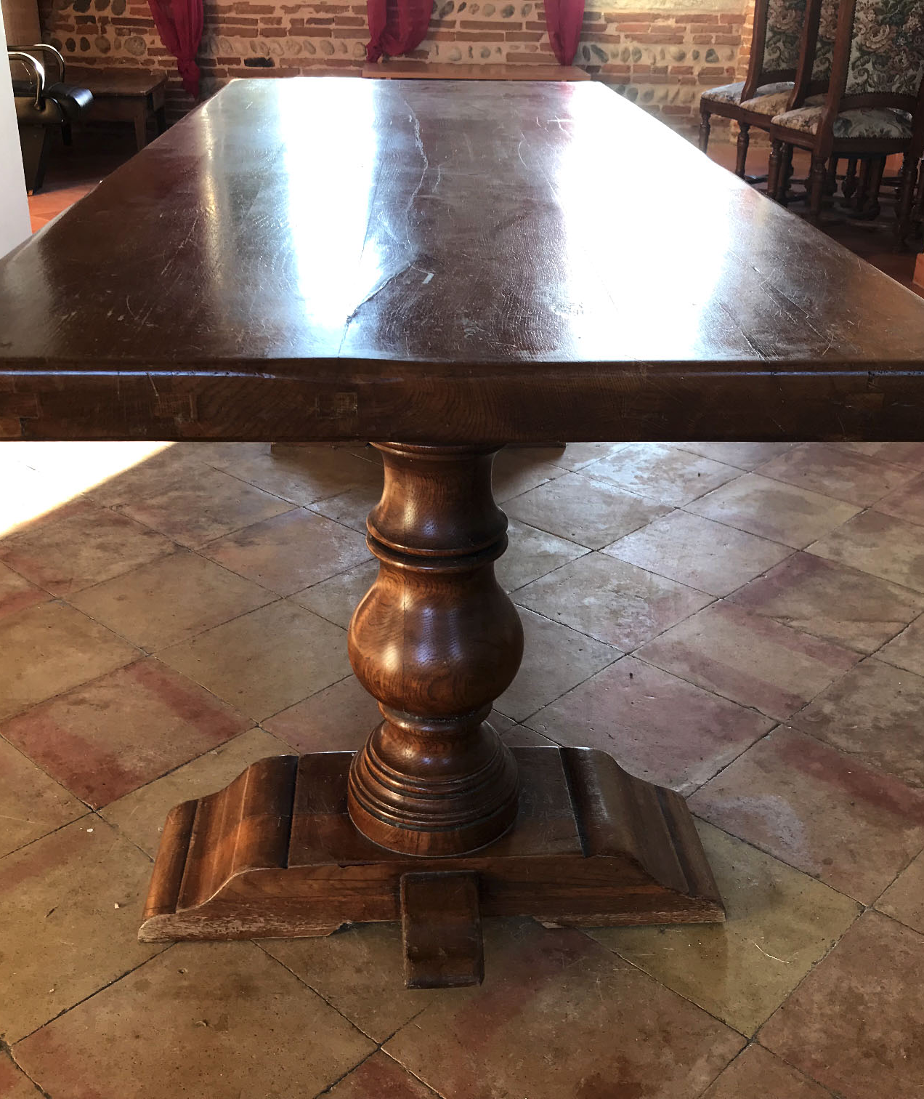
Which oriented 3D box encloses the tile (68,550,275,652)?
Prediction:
[{"bbox_3d":[-0.557,0.103,2.280,0.295,0.020,0.295,22,33,37],"label":"tile"}]

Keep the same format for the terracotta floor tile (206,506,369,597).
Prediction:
[{"bbox_3d":[-0.326,0.008,2.317,0.275,0.020,0.275,23,34,38],"label":"terracotta floor tile"}]

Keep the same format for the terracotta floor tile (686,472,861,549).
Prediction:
[{"bbox_3d":[0.668,-0.079,2.541,0.285,0.020,0.281,23,34,38],"label":"terracotta floor tile"}]

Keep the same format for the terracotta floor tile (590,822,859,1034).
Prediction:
[{"bbox_3d":[0.319,0.474,1.535,0.293,0.020,0.290,22,33,37],"label":"terracotta floor tile"}]

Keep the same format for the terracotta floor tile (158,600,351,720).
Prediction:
[{"bbox_3d":[-0.334,0.196,2.093,0.301,0.020,0.293,23,34,38],"label":"terracotta floor tile"}]

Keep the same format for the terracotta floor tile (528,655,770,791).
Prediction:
[{"bbox_3d":[0.287,0.274,1.814,0.284,0.020,0.275,23,34,38],"label":"terracotta floor tile"}]

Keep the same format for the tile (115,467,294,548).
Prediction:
[{"bbox_3d":[-0.532,-0.080,2.489,0.275,0.020,0.275,23,34,38],"label":"tile"}]

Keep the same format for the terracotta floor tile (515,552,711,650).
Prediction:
[{"bbox_3d":[0.276,0.097,2.159,0.275,0.020,0.275,23,34,38],"label":"terracotta floor tile"}]

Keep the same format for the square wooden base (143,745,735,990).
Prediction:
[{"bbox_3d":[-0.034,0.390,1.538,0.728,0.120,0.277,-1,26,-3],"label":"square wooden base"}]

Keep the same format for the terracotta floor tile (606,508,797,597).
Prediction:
[{"bbox_3d":[0.470,0.011,2.353,0.283,0.020,0.280,23,34,38],"label":"terracotta floor tile"}]

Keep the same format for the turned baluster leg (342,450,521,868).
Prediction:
[{"bbox_3d":[-0.029,0.083,1.344,0.209,0.501,0.209,1,26,0],"label":"turned baluster leg"}]

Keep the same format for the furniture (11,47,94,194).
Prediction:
[{"bbox_3d":[-2.450,-2.424,6.584,0.620,0.750,0.600,1,26,0],"label":"furniture"}]

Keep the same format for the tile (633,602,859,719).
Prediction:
[{"bbox_3d":[0.482,0.187,1.996,0.284,0.020,0.278,23,34,39],"label":"tile"}]

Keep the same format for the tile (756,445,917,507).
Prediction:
[{"bbox_3d":[0.860,-0.166,2.720,0.275,0.020,0.275,23,34,38],"label":"tile"}]

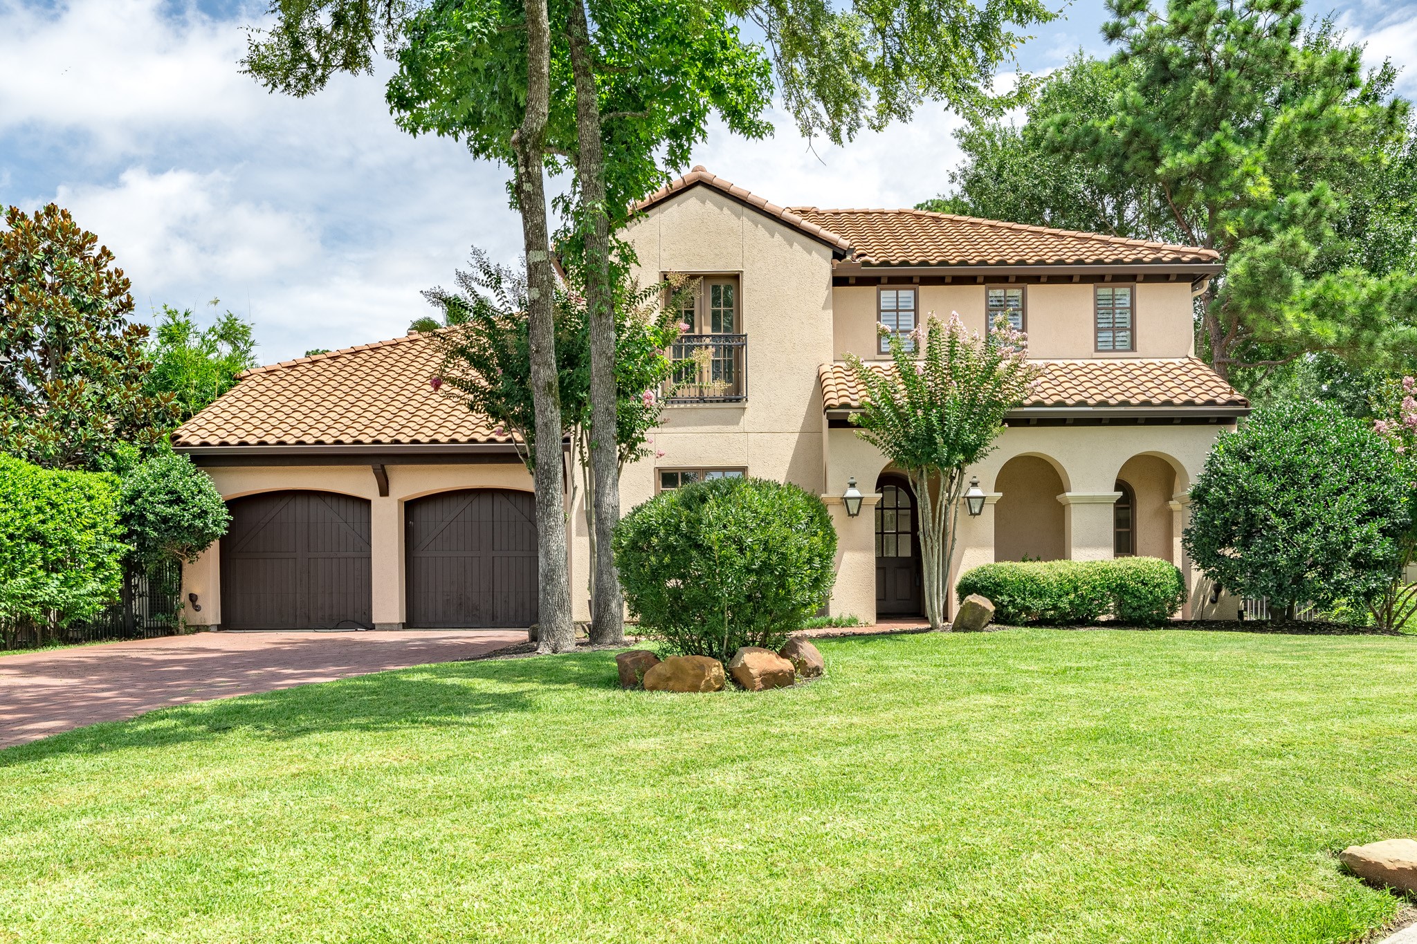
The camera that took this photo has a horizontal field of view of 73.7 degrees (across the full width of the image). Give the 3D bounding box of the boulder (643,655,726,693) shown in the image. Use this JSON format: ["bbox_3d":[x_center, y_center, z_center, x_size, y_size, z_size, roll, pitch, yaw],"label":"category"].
[{"bbox_3d":[-0.253,2.097,9.800,0.850,0.380,0.550,-1,-2,1],"label":"boulder"}]

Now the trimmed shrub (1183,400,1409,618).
[{"bbox_3d":[8.580,0.558,13.800,2.950,3.150,2.900,-1,-2,1],"label":"trimmed shrub"}]

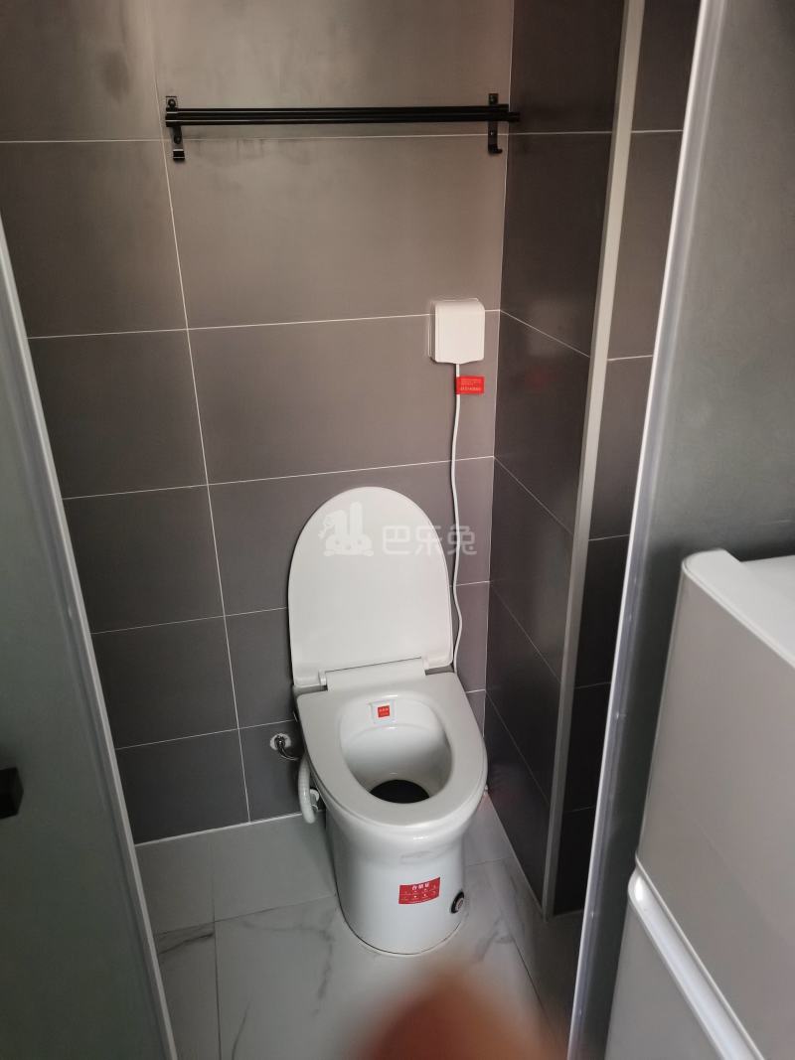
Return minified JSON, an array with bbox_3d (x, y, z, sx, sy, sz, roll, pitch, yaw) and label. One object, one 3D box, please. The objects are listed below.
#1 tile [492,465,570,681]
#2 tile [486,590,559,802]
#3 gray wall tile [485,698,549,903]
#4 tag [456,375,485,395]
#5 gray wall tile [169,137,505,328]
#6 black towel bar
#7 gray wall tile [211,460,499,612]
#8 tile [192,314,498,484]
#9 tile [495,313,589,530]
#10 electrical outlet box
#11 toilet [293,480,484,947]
[{"bbox_3d":[0.254,0.062,1.560,0.010,0.300,0.378,-7,27,-12],"label":"tile"},{"bbox_3d":[0.259,0.331,1.692,0.010,0.300,0.378,-7,27,-12],"label":"tile"},{"bbox_3d":[0.263,0.596,1.822,0.010,0.290,0.378,-7,27,-12],"label":"gray wall tile"},{"bbox_3d":[0.143,-0.285,1.566,0.060,0.037,0.005,-7,27,-11],"label":"tag"},{"bbox_3d":[-0.090,-0.525,1.405,0.585,0.300,0.010,-7,27,-11],"label":"gray wall tile"},{"bbox_3d":[-0.082,-0.656,1.294,0.568,0.094,0.080,-7,27,-11],"label":"black towel bar"},{"bbox_3d":[-0.081,0.012,1.675,0.587,0.300,0.010,-7,26,-12],"label":"gray wall tile"},{"bbox_3d":[-0.086,-0.256,1.538,0.585,0.300,0.010,-7,27,-11],"label":"tile"},{"bbox_3d":[0.250,-0.207,1.428,0.010,0.300,0.378,-7,27,-12],"label":"tile"},{"bbox_3d":[0.112,-0.373,1.498,0.095,0.112,0.050,-7,27,-11],"label":"electrical outlet box"},{"bbox_3d":[-0.005,0.393,1.592,0.365,0.855,0.480,-6,26,-10],"label":"toilet"}]

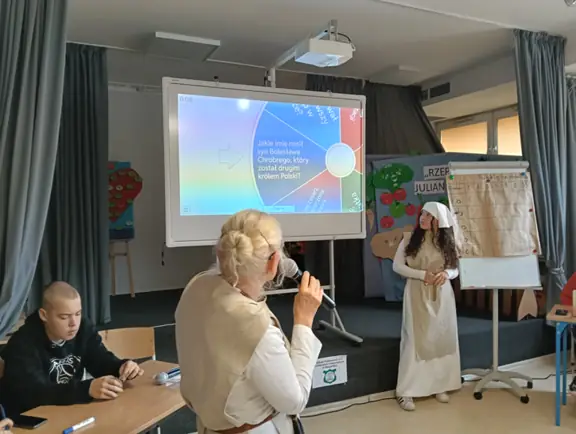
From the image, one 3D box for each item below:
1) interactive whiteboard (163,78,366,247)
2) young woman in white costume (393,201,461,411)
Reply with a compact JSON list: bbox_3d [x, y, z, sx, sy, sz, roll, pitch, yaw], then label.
[{"bbox_3d":[-0.115,-0.405,3.582,1.689,1.218,0.060,-1,3,-23],"label":"interactive whiteboard"},{"bbox_3d":[1.107,0.670,3.570,0.500,1.585,0.420,-1,3,-12],"label":"young woman in white costume"}]

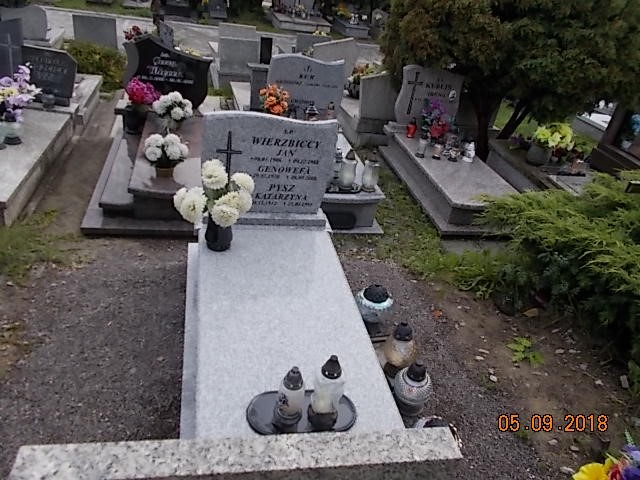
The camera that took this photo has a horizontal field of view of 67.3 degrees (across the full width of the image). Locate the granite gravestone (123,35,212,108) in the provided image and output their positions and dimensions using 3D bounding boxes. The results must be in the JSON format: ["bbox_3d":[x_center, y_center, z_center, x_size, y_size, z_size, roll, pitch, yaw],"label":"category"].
[{"bbox_3d":[-1.273,-1.384,3.987,0.720,0.540,0.100,0,34,-14],"label":"granite gravestone"}]

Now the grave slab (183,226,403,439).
[{"bbox_3d":[-0.194,0.410,2.163,0.760,0.220,1.420,0,34,-14],"label":"grave slab"}]

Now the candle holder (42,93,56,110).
[{"bbox_3d":[-2.371,-1.215,4.193,0.100,0.115,0.100,0,33,-14],"label":"candle holder"}]

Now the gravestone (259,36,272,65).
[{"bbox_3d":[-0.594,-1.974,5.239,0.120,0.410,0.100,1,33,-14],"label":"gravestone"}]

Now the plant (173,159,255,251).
[{"bbox_3d":[-0.545,-0.156,2.475,0.390,0.450,0.340,0,33,-14],"label":"plant"}]

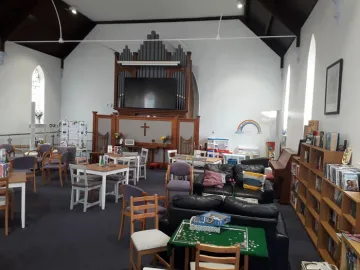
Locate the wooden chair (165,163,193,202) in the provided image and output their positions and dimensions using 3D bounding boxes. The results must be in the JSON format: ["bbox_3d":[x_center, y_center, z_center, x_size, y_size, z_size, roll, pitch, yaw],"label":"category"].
[{"bbox_3d":[-0.004,1.073,5.896,0.560,0.860,0.570,2,3,1],"label":"wooden chair"}]

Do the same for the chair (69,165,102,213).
[{"bbox_3d":[-1.765,0.972,5.304,0.413,0.836,0.472,4,4,25],"label":"chair"}]

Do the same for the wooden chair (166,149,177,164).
[{"bbox_3d":[-0.084,0.926,8.471,0.480,0.870,0.410,5,4,44],"label":"wooden chair"}]

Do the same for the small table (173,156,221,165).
[{"bbox_3d":[0.485,1.038,8.010,1.220,0.740,0.770,3,3,22],"label":"small table"}]

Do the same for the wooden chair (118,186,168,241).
[{"bbox_3d":[-0.510,1.153,4.157,0.540,0.850,0.530,5,4,41],"label":"wooden chair"}]

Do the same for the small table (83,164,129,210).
[{"bbox_3d":[-1.528,1.012,5.698,0.728,0.728,0.728,4,4,30],"label":"small table"}]

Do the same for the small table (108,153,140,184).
[{"bbox_3d":[-1.680,0.950,8.086,0.745,0.740,0.745,0,4,-36],"label":"small table"}]

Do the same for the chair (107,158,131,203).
[{"bbox_3d":[-1.395,0.998,6.204,0.410,0.870,0.480,4,4,29],"label":"chair"}]

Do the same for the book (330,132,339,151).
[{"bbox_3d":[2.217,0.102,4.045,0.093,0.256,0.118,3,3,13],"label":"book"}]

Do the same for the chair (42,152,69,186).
[{"bbox_3d":[-3.100,0.838,7.084,0.580,0.787,0.541,3,3,5],"label":"chair"}]

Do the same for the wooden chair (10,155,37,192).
[{"bbox_3d":[-3.524,0.873,6.283,0.541,0.777,0.551,0,4,-37],"label":"wooden chair"}]

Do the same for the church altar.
[{"bbox_3d":[-1.331,0.141,10.403,4.032,1.809,0.541,3,3,13],"label":"church altar"}]

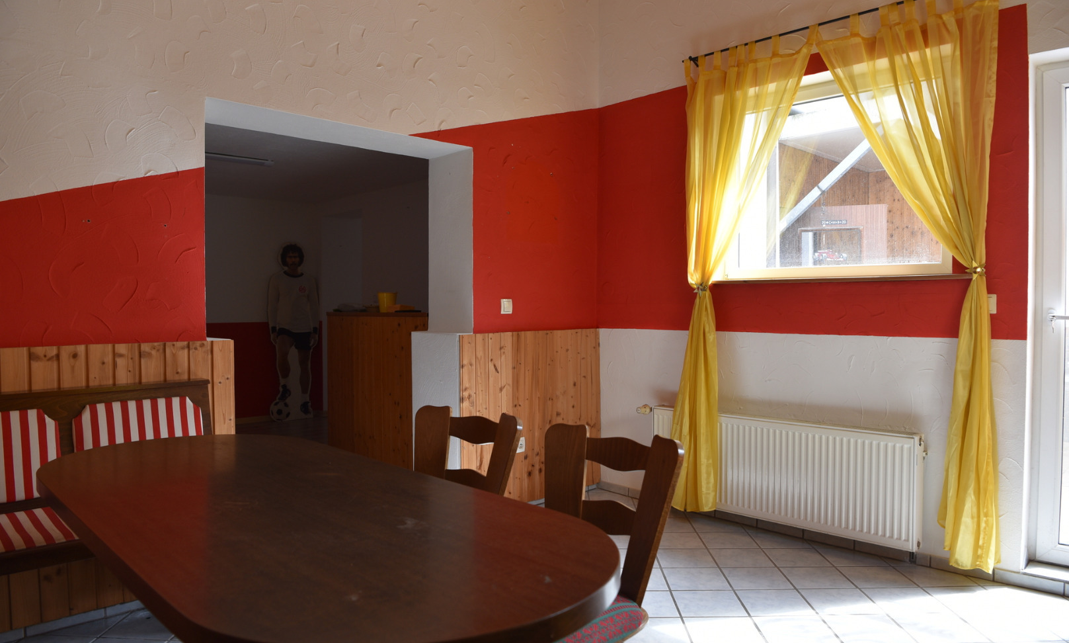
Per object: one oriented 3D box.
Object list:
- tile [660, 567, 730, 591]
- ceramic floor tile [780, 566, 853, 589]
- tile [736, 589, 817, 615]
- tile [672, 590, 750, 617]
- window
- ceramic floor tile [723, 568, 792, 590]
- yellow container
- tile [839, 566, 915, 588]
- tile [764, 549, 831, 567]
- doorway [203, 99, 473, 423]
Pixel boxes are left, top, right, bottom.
[{"bbox_3d":[0.685,1.089,3.017,0.250,0.010,0.250,0,1,2],"label":"tile"},{"bbox_3d":[1.171,1.070,2.964,0.247,0.010,0.244,-1,1,1],"label":"ceramic floor tile"},{"bbox_3d":[0.919,1.080,2.732,0.247,0.010,0.244,-1,1,1],"label":"tile"},{"bbox_3d":[0.670,1.084,2.736,0.247,0.010,0.244,-1,1,1],"label":"tile"},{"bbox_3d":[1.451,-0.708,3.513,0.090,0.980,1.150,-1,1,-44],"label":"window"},{"bbox_3d":[0.939,1.085,3.012,0.250,0.010,0.250,0,1,2],"label":"ceramic floor tile"},{"bbox_3d":[-1.019,-0.131,4.930,0.134,0.140,0.134,-1,1,0],"label":"yellow container"},{"bbox_3d":[1.419,1.066,2.960,0.247,0.010,0.244,-1,1,1],"label":"tile"},{"bbox_3d":[1.200,1.079,3.261,0.250,0.010,0.250,0,1,2],"label":"tile"},{"bbox_3d":[-0.929,0.096,3.434,1.346,1.980,0.400,-2,2,-44],"label":"doorway"}]

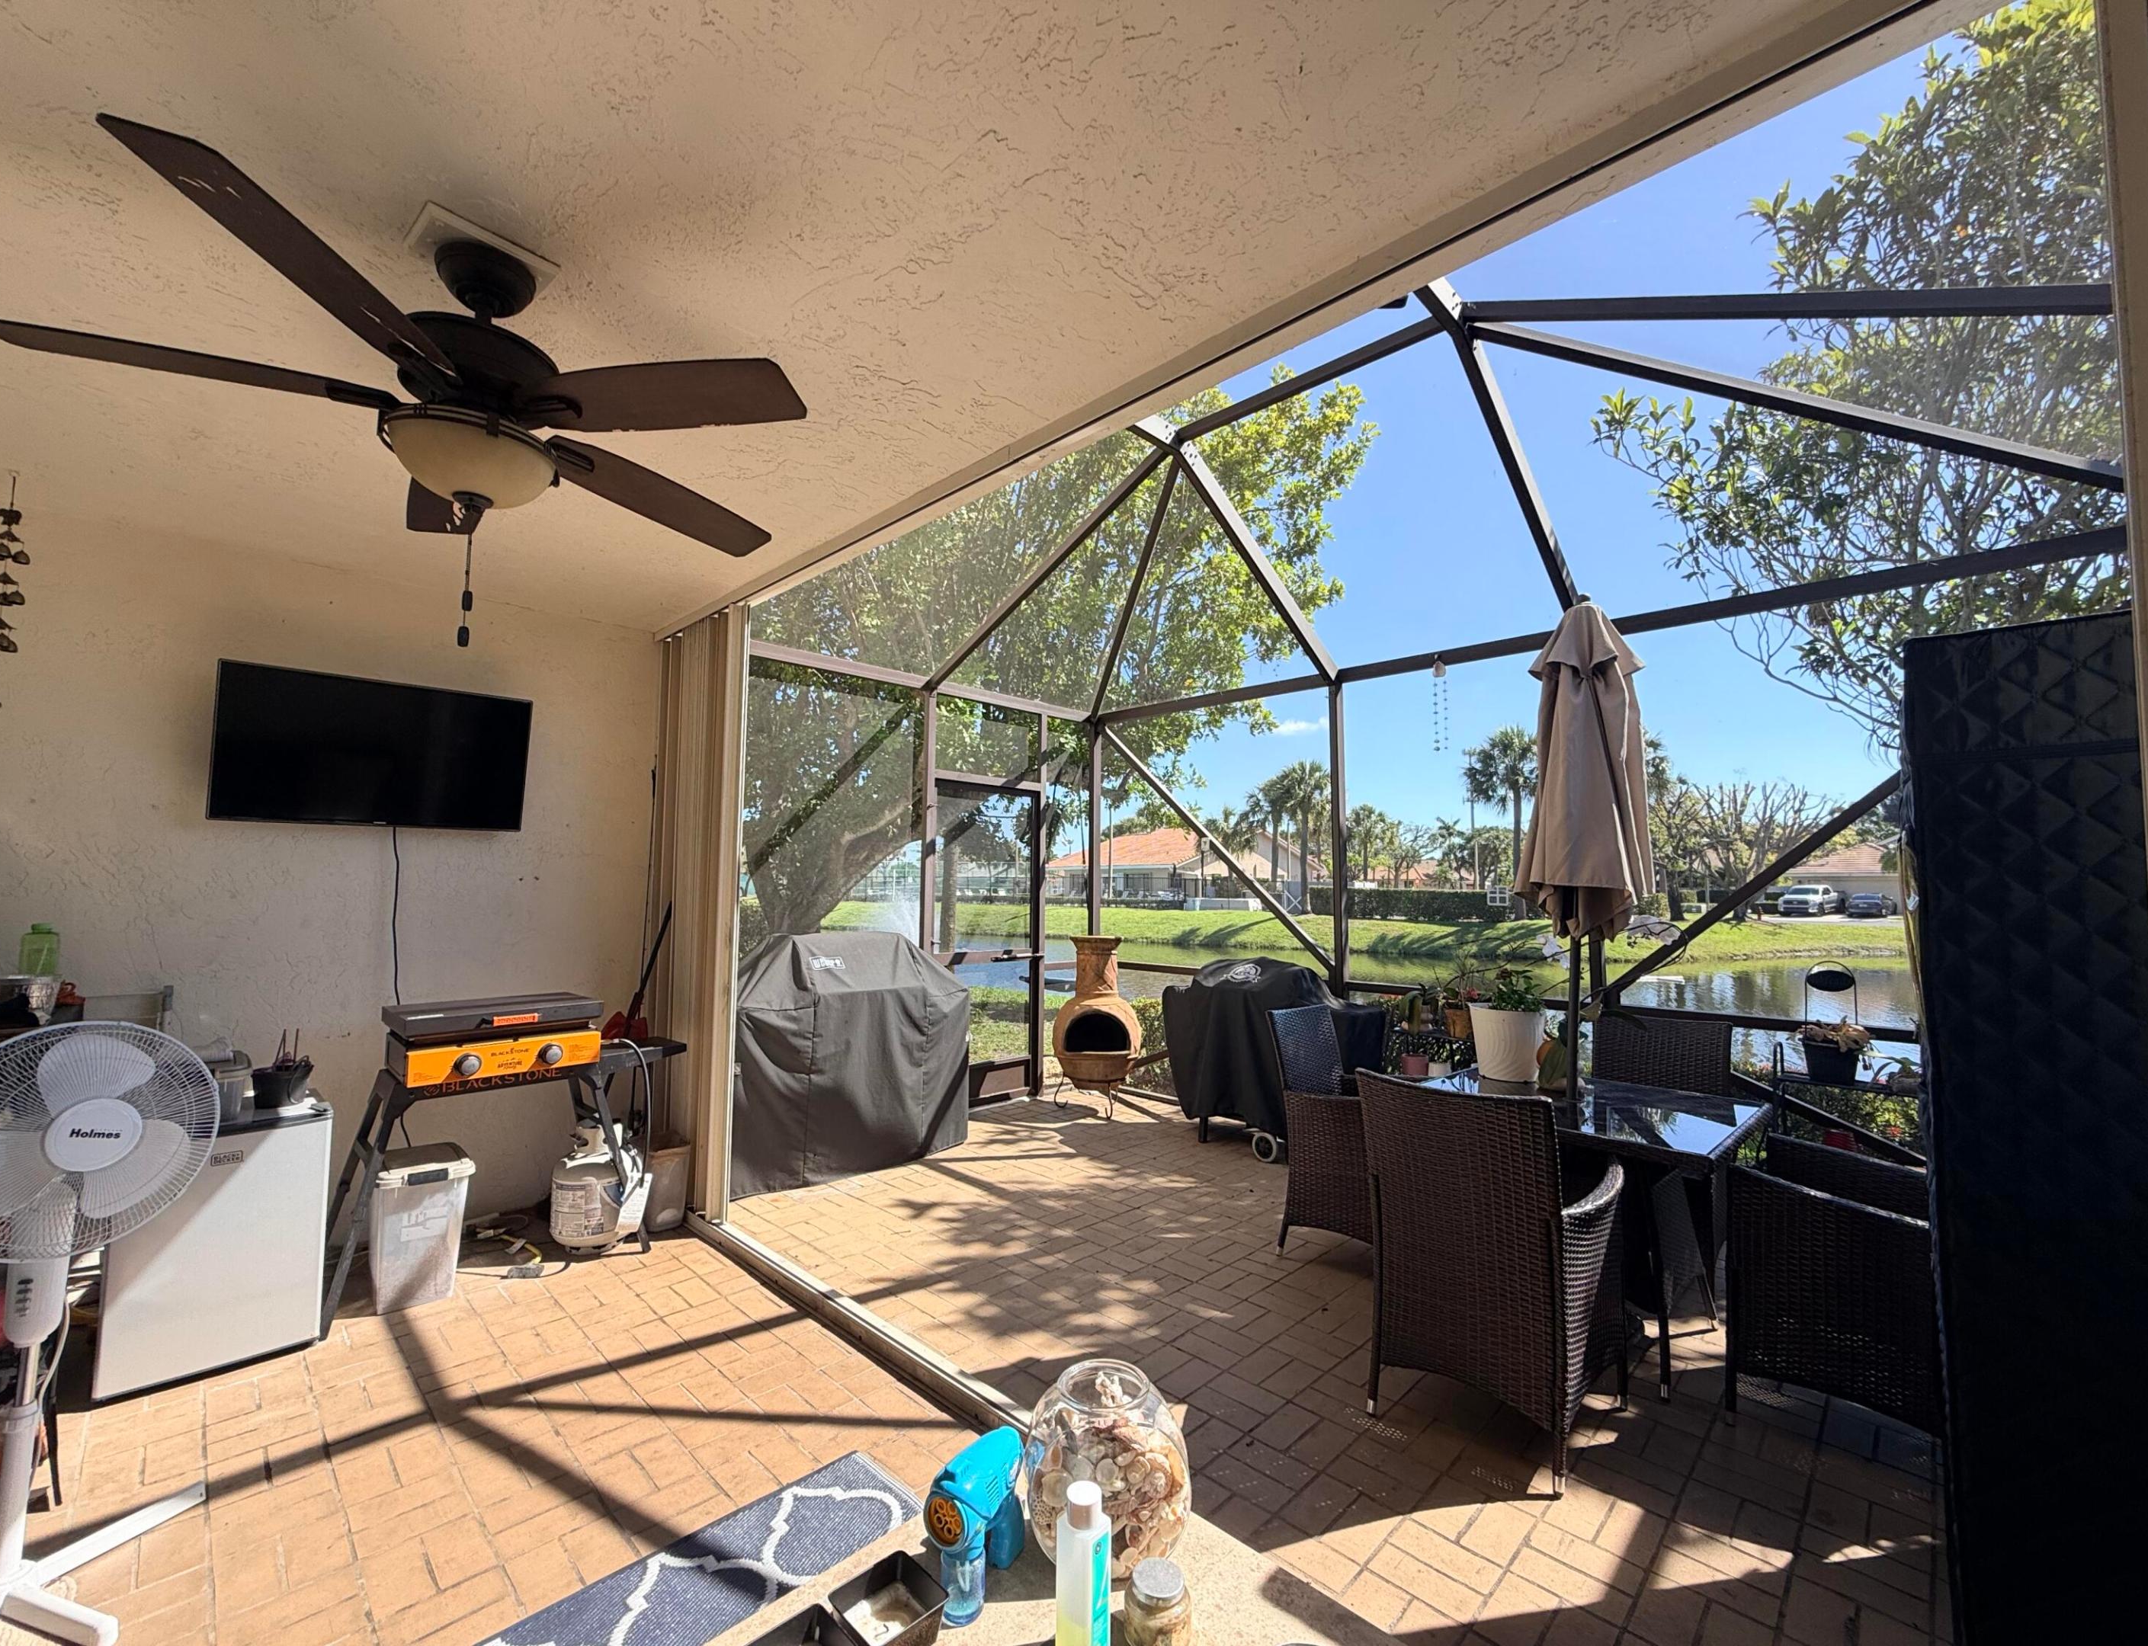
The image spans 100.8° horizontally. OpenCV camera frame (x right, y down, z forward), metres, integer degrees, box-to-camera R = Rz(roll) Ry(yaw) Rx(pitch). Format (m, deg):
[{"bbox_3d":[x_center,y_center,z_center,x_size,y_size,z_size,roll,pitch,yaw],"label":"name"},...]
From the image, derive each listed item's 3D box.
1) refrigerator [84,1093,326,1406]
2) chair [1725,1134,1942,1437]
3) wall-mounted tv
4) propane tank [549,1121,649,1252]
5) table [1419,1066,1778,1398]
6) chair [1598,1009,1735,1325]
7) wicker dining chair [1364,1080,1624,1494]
[{"bbox_3d":[-2.582,1.215,2.685,0.480,0.680,0.460,-4,-6,45],"label":"refrigerator"},{"bbox_3d":[2.105,1.120,2.323,0.620,0.890,0.550,-4,-6,45],"label":"chair"},{"bbox_3d":[-2.662,-0.263,3.429,0.950,0.553,0.060,5,3,-45],"label":"wall-mounted tv"},{"bbox_3d":[-1.845,1.387,3.417,0.310,0.455,0.310,-4,-6,45],"label":"propane tank"},{"bbox_3d":[1.617,1.241,2.803,0.860,0.725,0.860,-4,-6,45],"label":"table"},{"bbox_3d":[2.042,1.182,3.190,0.550,0.900,0.600,-3,-5,39],"label":"chair"},{"bbox_3d":[1.115,1.115,2.379,0.540,0.900,0.620,-4,-6,45],"label":"wicker dining chair"}]

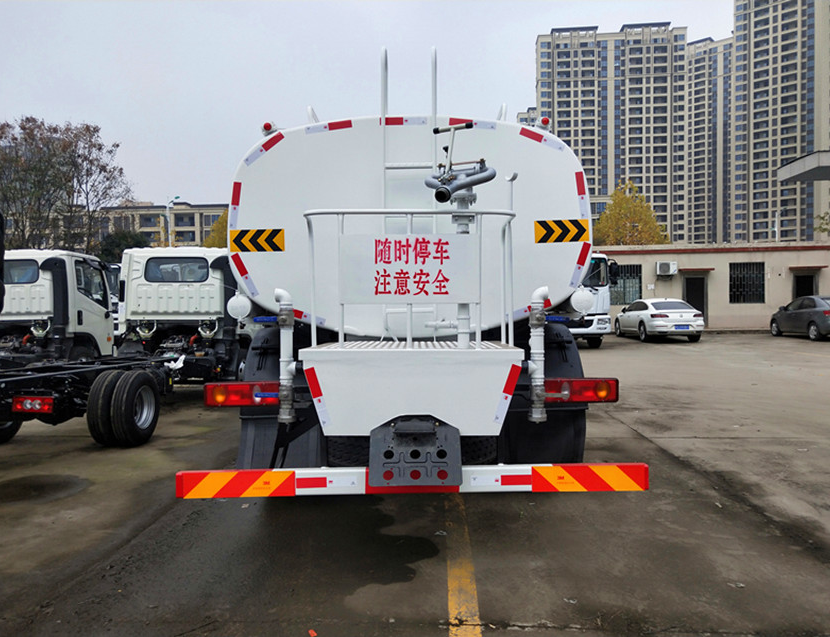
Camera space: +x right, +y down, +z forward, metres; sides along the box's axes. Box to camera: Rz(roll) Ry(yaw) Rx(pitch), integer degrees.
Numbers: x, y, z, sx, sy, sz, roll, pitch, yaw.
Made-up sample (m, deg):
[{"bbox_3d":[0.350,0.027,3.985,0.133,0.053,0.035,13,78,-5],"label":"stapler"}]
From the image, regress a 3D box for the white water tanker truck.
[{"bbox_3d":[-0.063,-0.284,7.085,2.450,3.070,8.100,-1,2,0],"label":"white water tanker truck"}]

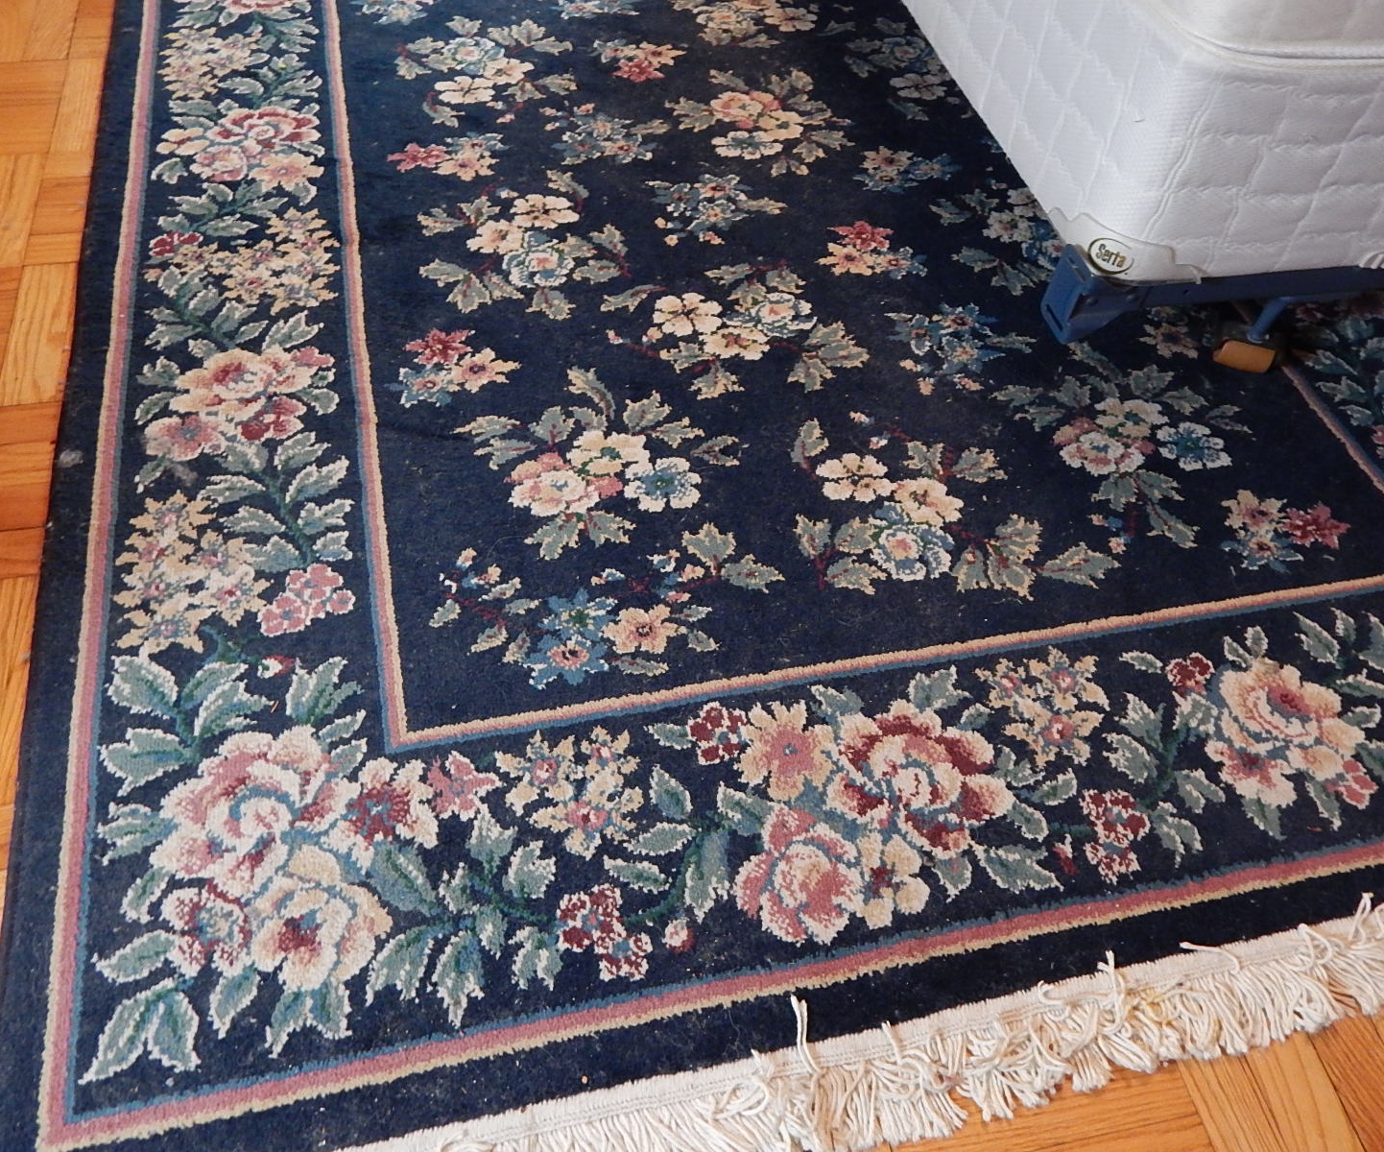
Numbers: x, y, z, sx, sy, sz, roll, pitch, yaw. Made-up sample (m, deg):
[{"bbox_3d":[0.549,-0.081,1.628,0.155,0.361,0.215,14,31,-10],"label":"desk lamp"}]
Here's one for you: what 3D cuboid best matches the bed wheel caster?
[{"bbox_3d":[0.675,-0.274,1.347,0.059,0.042,0.042,15,54,5],"label":"bed wheel caster"}]

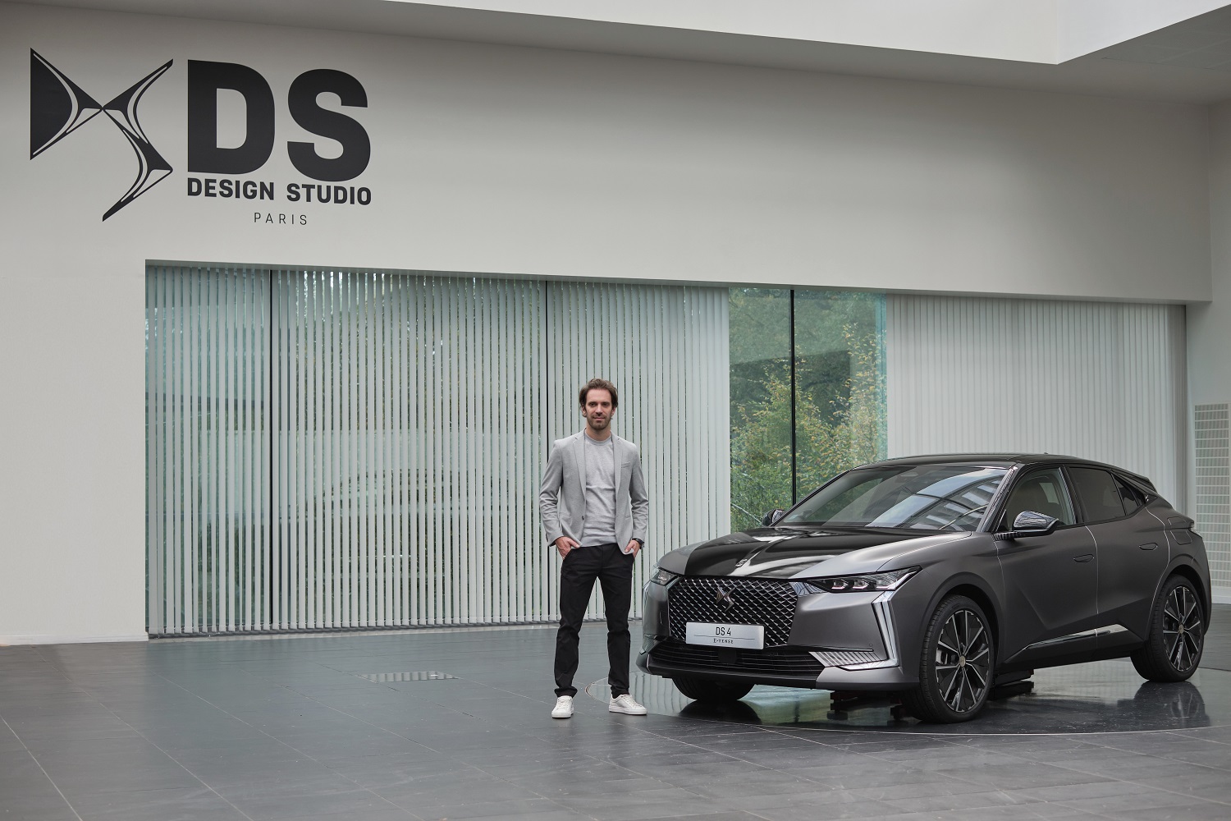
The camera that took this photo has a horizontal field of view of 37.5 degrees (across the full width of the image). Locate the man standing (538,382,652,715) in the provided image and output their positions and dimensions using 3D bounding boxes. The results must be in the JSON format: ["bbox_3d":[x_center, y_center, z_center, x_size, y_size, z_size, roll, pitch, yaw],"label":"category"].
[{"bbox_3d":[-0.122,0.761,10.144,0.620,1.858,0.370,0,-3,-3],"label":"man standing"}]

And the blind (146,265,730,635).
[{"bbox_3d":[-1.487,0.361,16.985,5.759,3.234,0.100,1,-3,-23],"label":"blind"}]

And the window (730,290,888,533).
[{"bbox_3d":[1.952,0.389,18.287,1.842,3.221,0.120,1,-3,-23],"label":"window"}]

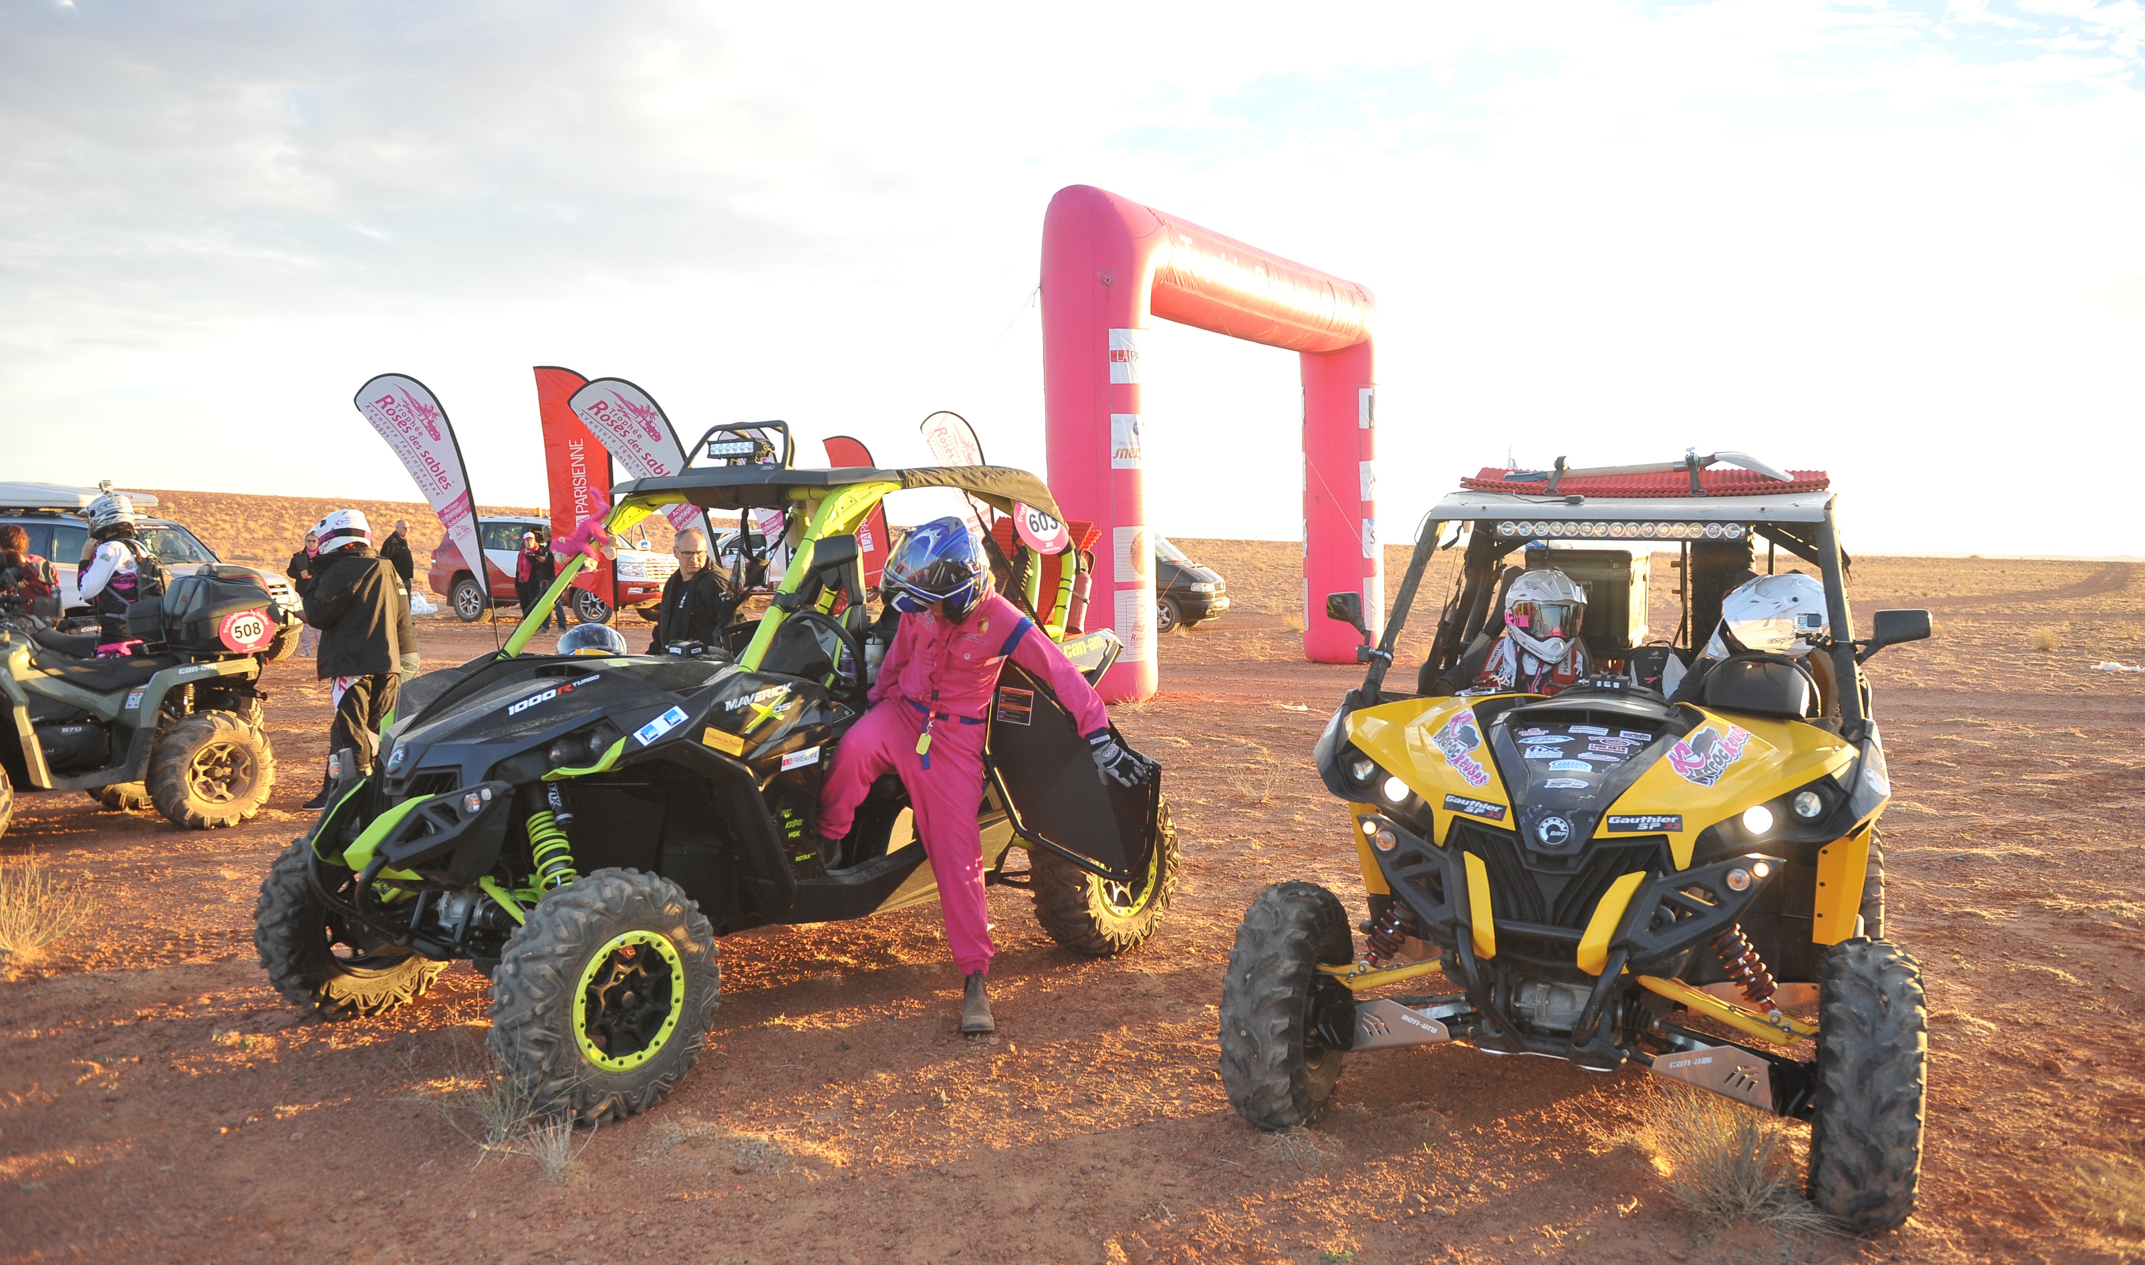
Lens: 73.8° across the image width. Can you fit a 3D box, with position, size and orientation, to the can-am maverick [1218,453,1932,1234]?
[{"bbox_3d":[1.728,0.334,4.596,1.640,1.940,3.000,2,4,26],"label":"can-am maverick"}]

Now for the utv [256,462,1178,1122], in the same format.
[{"bbox_3d":[-1.106,0.313,5.152,1.640,1.860,3.000,3,4,40],"label":"utv"}]

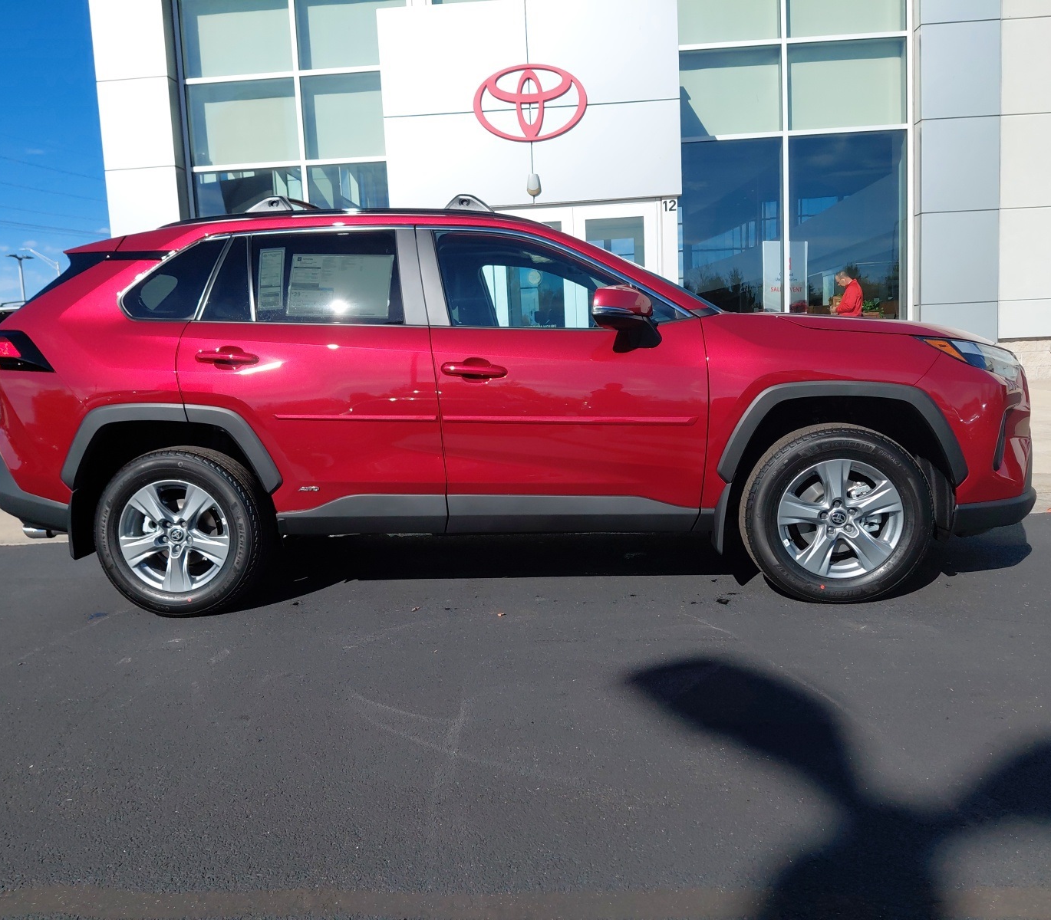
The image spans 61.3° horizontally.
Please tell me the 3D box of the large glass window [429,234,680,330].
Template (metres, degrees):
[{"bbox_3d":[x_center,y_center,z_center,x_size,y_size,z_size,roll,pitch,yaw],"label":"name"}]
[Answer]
[{"bbox_3d":[0.113,-0.729,3.573,0.970,0.420,0.060,-2,-14,2],"label":"large glass window"}]

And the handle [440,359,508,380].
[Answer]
[{"bbox_3d":[-0.203,-0.359,3.505,0.255,0.076,0.055,-2,7,5],"label":"handle"}]

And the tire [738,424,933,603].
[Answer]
[{"bbox_3d":[1.228,0.215,3.528,0.710,0.710,0.225,-2,7,5],"label":"tire"}]

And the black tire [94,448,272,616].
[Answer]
[{"bbox_3d":[-1.449,0.303,3.778,0.710,0.710,0.225,-2,7,5],"label":"black tire"}]

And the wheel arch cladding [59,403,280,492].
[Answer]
[{"bbox_3d":[-1.457,-0.049,3.655,0.920,0.375,0.110,-2,7,5],"label":"wheel arch cladding"}]

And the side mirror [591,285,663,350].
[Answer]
[{"bbox_3d":[0.388,-0.540,3.359,0.250,0.235,0.240,-2,7,5],"label":"side mirror"}]

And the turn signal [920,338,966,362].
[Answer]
[{"bbox_3d":[1.605,-0.418,3.397,0.178,0.092,0.050,-4,7,-12],"label":"turn signal"}]

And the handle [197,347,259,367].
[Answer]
[{"bbox_3d":[-1.204,-0.416,3.588,0.250,0.074,0.055,-2,7,5],"label":"handle"}]

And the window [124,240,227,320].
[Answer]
[{"bbox_3d":[-1.469,-0.752,3.727,0.410,0.355,0.060,-1,-15,11],"label":"window"}]

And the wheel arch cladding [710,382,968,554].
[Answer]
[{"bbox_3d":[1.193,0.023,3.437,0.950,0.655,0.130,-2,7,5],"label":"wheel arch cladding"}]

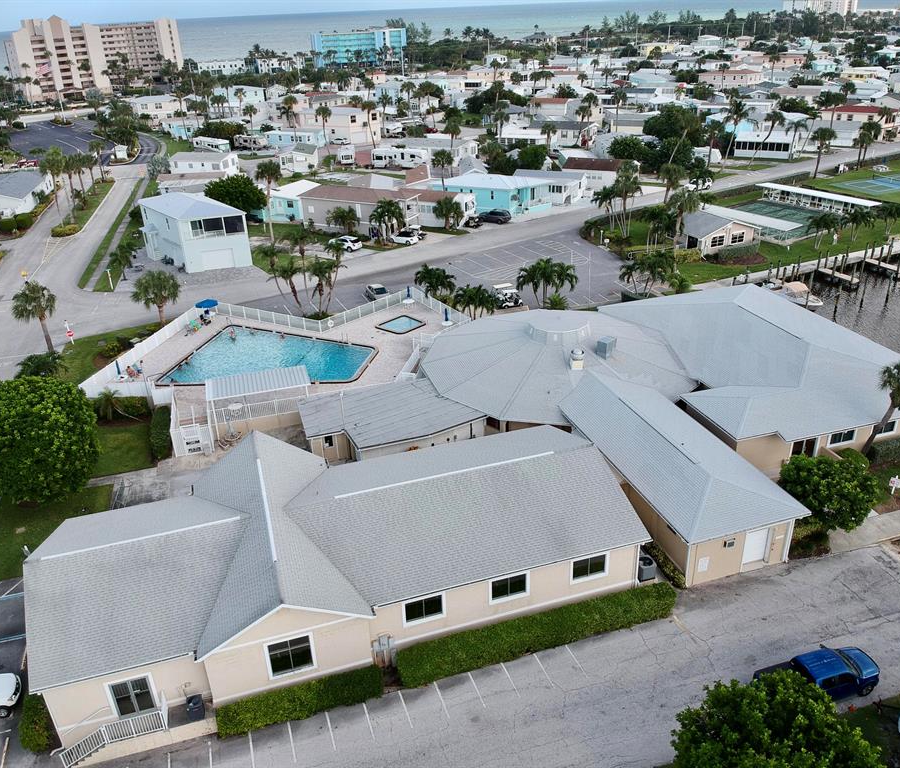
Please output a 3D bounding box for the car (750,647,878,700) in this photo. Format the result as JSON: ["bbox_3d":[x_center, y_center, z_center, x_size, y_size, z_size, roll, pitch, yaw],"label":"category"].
[{"bbox_3d":[16.198,12.839,32.254,5.350,1.800,1.900,-11,28,-15],"label":"car"}]

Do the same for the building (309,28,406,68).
[{"bbox_3d":[-49.518,-182.059,399.652,47.000,17.000,17.000,-14,29,-20],"label":"building"}]

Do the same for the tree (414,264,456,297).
[{"bbox_3d":[-1.440,-10.320,76.860,4.330,4.390,4.330,-3,27,-1],"label":"tree"}]

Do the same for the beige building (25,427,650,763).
[{"bbox_3d":[-6.300,8.150,41.800,30.300,5.600,15.600,-10,28,-15],"label":"beige building"}]

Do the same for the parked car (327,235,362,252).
[{"bbox_3d":[-13.693,-18.574,97.494,4.600,1.650,1.870,18,33,34],"label":"parked car"}]

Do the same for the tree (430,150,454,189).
[{"bbox_3d":[-1.089,-31.805,114.844,3.800,8.800,3.800,-3,27,0],"label":"tree"}]

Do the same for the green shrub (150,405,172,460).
[{"bbox_3d":[-21.404,3.568,55.248,1.350,1.400,5.597,-9,28,-13],"label":"green shrub"}]

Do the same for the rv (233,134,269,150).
[{"bbox_3d":[-45.180,-54.790,167.300,7.600,3.450,2.500,5,28,14],"label":"rv"}]

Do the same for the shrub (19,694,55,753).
[{"bbox_3d":[-18.955,15.474,33.549,1.400,1.200,2.600,-10,28,-15],"label":"shrub"}]

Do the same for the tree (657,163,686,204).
[{"bbox_3d":[29.910,-25.940,100.600,3.770,7.980,3.770,6,28,15],"label":"tree"}]

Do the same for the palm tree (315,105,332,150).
[{"bbox_3d":[-26.170,-53.250,155.590,3.440,10.070,3.440,-6,28,-7],"label":"palm tree"}]

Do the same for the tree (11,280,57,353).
[{"bbox_3d":[-37.740,-5.975,68.793,4.200,7.200,4.100,-2,27,0],"label":"tree"}]

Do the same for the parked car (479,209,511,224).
[{"bbox_3d":[6.452,-24.217,106.815,4.800,1.720,1.920,15,32,30],"label":"parked car"}]

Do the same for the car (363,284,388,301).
[{"bbox_3d":[-7.530,-9.577,79.118,1.850,1.600,4.600,-13,29,-19],"label":"car"}]

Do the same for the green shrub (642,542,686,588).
[{"bbox_3d":[11.770,9.840,40.900,0.750,0.680,3.600,-10,28,-14],"label":"green shrub"}]

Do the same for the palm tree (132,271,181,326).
[{"bbox_3d":[-29.050,-8.440,73.900,4.890,5.830,4.890,-13,29,-20],"label":"palm tree"}]

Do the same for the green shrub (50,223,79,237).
[{"bbox_3d":[-58.680,-23.295,111.850,4.600,1.150,3.200,-16,30,-24],"label":"green shrub"}]

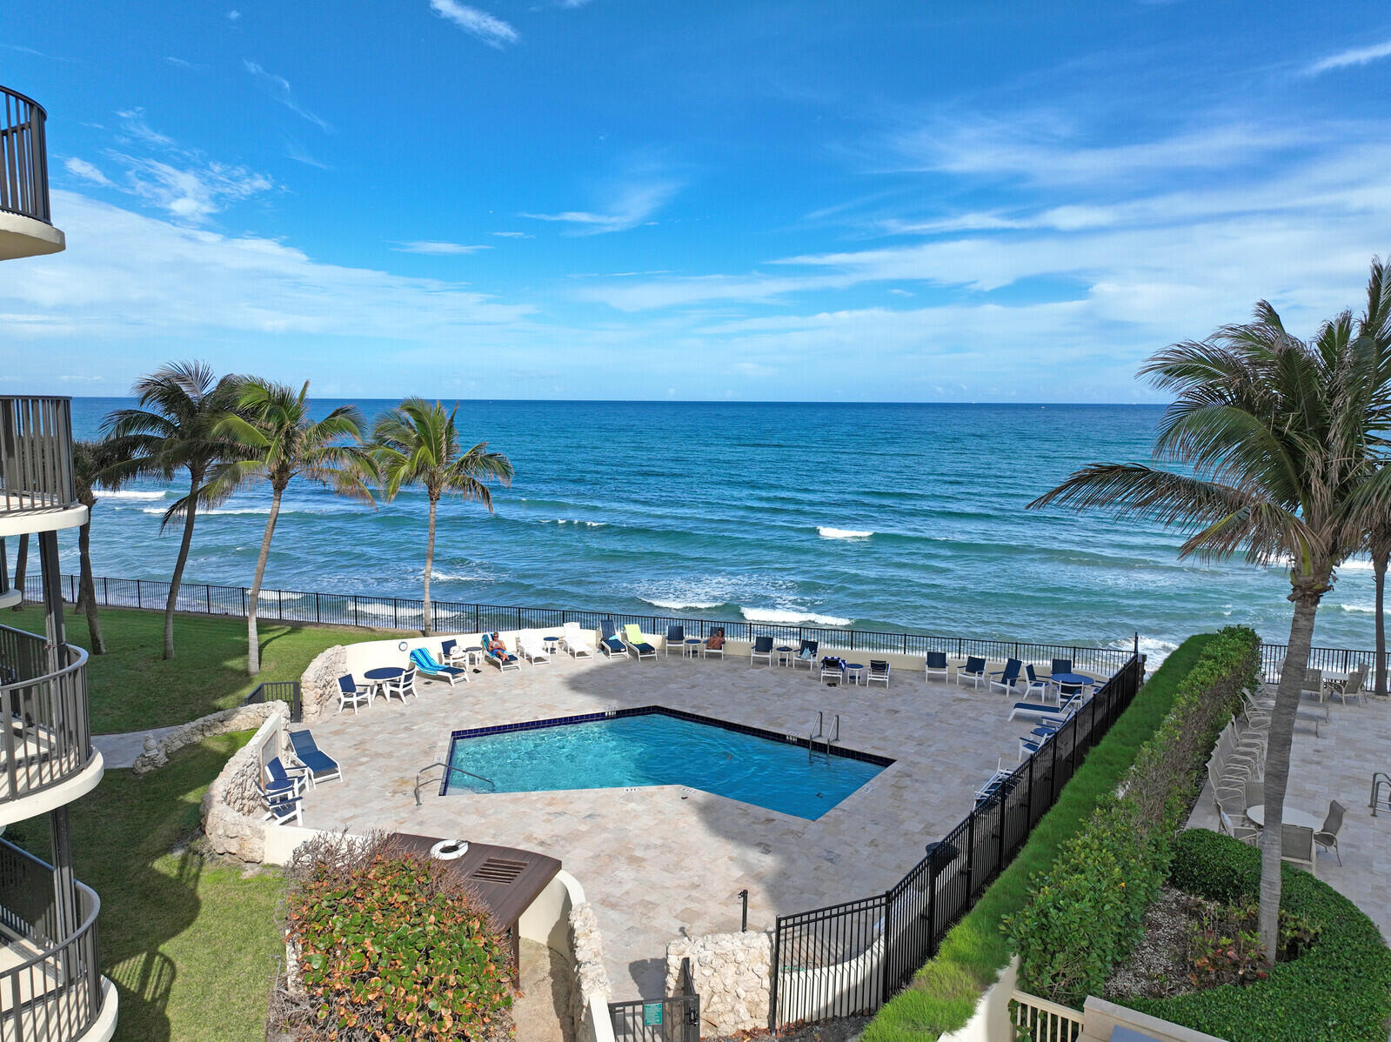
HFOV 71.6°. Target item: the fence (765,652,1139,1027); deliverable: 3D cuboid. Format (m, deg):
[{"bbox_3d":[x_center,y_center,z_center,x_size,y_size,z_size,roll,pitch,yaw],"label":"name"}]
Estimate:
[{"bbox_3d":[7.505,5.824,21.218,0.979,1.840,19.078,6,9,38],"label":"fence"}]

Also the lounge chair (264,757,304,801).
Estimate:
[{"bbox_3d":[-9.262,5.851,21.883,0.800,0.880,0.670,0,7,-5],"label":"lounge chair"}]

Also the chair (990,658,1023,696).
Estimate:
[{"bbox_3d":[9.750,4.913,30.123,0.850,0.950,0.680,-5,9,-37],"label":"chair"}]

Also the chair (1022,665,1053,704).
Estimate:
[{"bbox_3d":[10.133,4.808,28.492,0.608,0.943,0.623,6,9,40],"label":"chair"}]

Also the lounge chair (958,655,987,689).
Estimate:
[{"bbox_3d":[8.544,4.696,29.753,0.634,0.833,0.608,7,10,43],"label":"lounge chair"}]

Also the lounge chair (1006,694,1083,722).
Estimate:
[{"bbox_3d":[9.601,5.083,26.439,1.820,0.900,0.650,3,8,23],"label":"lounge chair"}]

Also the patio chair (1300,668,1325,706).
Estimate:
[{"bbox_3d":[17.836,4.709,27.939,0.620,0.930,0.680,5,8,32],"label":"patio chair"}]

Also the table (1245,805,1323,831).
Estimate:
[{"bbox_3d":[11.079,5.935,18.184,1.240,0.730,1.240,0,7,0],"label":"table"}]

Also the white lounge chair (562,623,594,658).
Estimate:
[{"bbox_3d":[-4.074,4.155,33.446,0.632,0.836,1.742,-2,8,-21],"label":"white lounge chair"}]

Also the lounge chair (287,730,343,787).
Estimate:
[{"bbox_3d":[-8.875,5.518,22.434,0.608,0.808,1.710,-6,10,-42],"label":"lounge chair"}]

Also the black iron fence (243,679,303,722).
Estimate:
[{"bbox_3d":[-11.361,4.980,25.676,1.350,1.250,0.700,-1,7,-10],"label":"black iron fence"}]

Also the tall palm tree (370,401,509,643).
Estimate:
[{"bbox_3d":[-9.788,-0.040,37.191,5.300,9.200,5.300,0,7,0],"label":"tall palm tree"}]

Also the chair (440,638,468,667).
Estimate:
[{"bbox_3d":[-7.753,4.385,31.034,0.645,0.933,0.615,7,10,44],"label":"chair"}]

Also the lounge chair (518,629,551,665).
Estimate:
[{"bbox_3d":[-5.632,4.406,33.702,0.670,0.840,1.850,-3,8,-26],"label":"lounge chair"}]

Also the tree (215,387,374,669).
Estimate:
[{"bbox_3d":[-13.095,0.351,31.699,5.100,9.750,5.100,0,7,0],"label":"tree"}]

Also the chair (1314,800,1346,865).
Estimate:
[{"bbox_3d":[11.601,5.843,17.988,0.680,0.970,0.600,2,7,10],"label":"chair"}]

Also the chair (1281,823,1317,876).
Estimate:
[{"bbox_3d":[11.072,5.931,17.849,0.620,0.930,0.680,3,8,20],"label":"chair"}]

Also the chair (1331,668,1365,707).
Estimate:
[{"bbox_3d":[18.409,4.718,27.248,0.600,0.980,0.720,0,7,-6],"label":"chair"}]

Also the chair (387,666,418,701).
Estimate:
[{"bbox_3d":[-8.796,4.925,29.012,0.700,0.940,0.660,2,7,15],"label":"chair"}]

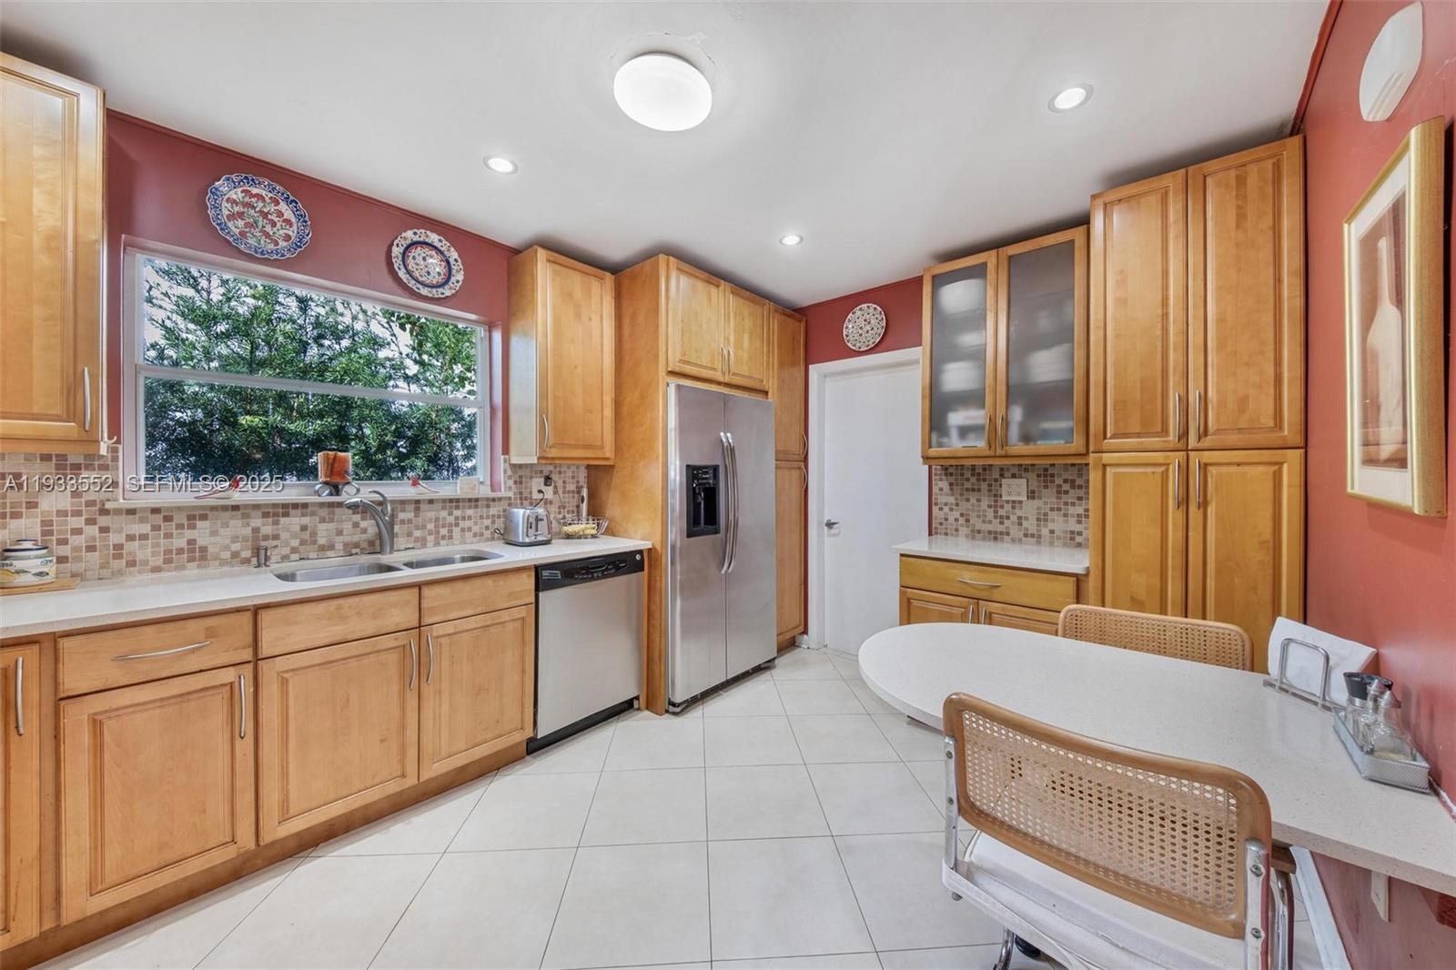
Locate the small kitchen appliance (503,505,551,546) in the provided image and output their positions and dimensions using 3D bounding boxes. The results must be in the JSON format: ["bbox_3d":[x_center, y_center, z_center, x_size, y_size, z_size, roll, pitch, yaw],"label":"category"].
[{"bbox_3d":[-1.091,0.218,2.639,0.275,0.200,0.175,1,1,42],"label":"small kitchen appliance"}]

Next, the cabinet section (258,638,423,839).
[{"bbox_3d":[-1.541,0.836,1.881,0.590,0.592,0.439,1,1,42],"label":"cabinet section"}]

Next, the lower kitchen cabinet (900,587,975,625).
[{"bbox_3d":[1.217,0.840,2.635,0.376,0.589,0.500,1,1,42],"label":"lower kitchen cabinet"}]

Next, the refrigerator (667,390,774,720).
[{"bbox_3d":[-0.244,0.334,3.139,0.755,1.767,0.905,0,0,41],"label":"refrigerator"}]

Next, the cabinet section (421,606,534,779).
[{"bbox_3d":[-1.243,0.831,2.209,0.590,0.592,0.447,1,1,42],"label":"cabinet section"}]

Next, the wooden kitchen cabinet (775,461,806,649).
[{"bbox_3d":[0.188,0.517,3.697,0.665,1.373,0.448,0,0,41],"label":"wooden kitchen cabinet"}]

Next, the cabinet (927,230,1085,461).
[{"bbox_3d":[1.506,-0.672,2.632,0.765,1.092,0.315,0,0,41],"label":"cabinet"}]

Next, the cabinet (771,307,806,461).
[{"bbox_3d":[0.186,-0.709,3.690,0.665,1.075,0.448,0,0,41],"label":"cabinet"}]

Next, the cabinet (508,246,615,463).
[{"bbox_3d":[-0.926,-0.667,2.757,0.305,1.105,0.470,0,0,41],"label":"cabinet"}]

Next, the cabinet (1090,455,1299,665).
[{"bbox_3d":[1.905,0.527,2.041,0.582,1.315,0.530,1,1,42],"label":"cabinet"}]

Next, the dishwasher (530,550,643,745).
[{"bbox_3d":[-0.881,0.804,2.611,0.600,0.885,0.608,1,1,42],"label":"dishwasher"}]

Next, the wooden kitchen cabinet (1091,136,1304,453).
[{"bbox_3d":[1.943,-0.672,2.068,0.593,1.073,0.570,0,0,41],"label":"wooden kitchen cabinet"}]

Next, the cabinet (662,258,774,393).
[{"bbox_3d":[-0.272,-0.916,3.172,0.665,0.647,0.922,0,0,41],"label":"cabinet"}]

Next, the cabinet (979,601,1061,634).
[{"bbox_3d":[1.502,0.847,2.382,0.366,0.589,0.500,1,1,42],"label":"cabinet"}]

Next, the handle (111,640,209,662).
[{"bbox_3d":[-1.575,0.464,1.356,0.032,0.016,0.183,1,1,42],"label":"handle"}]

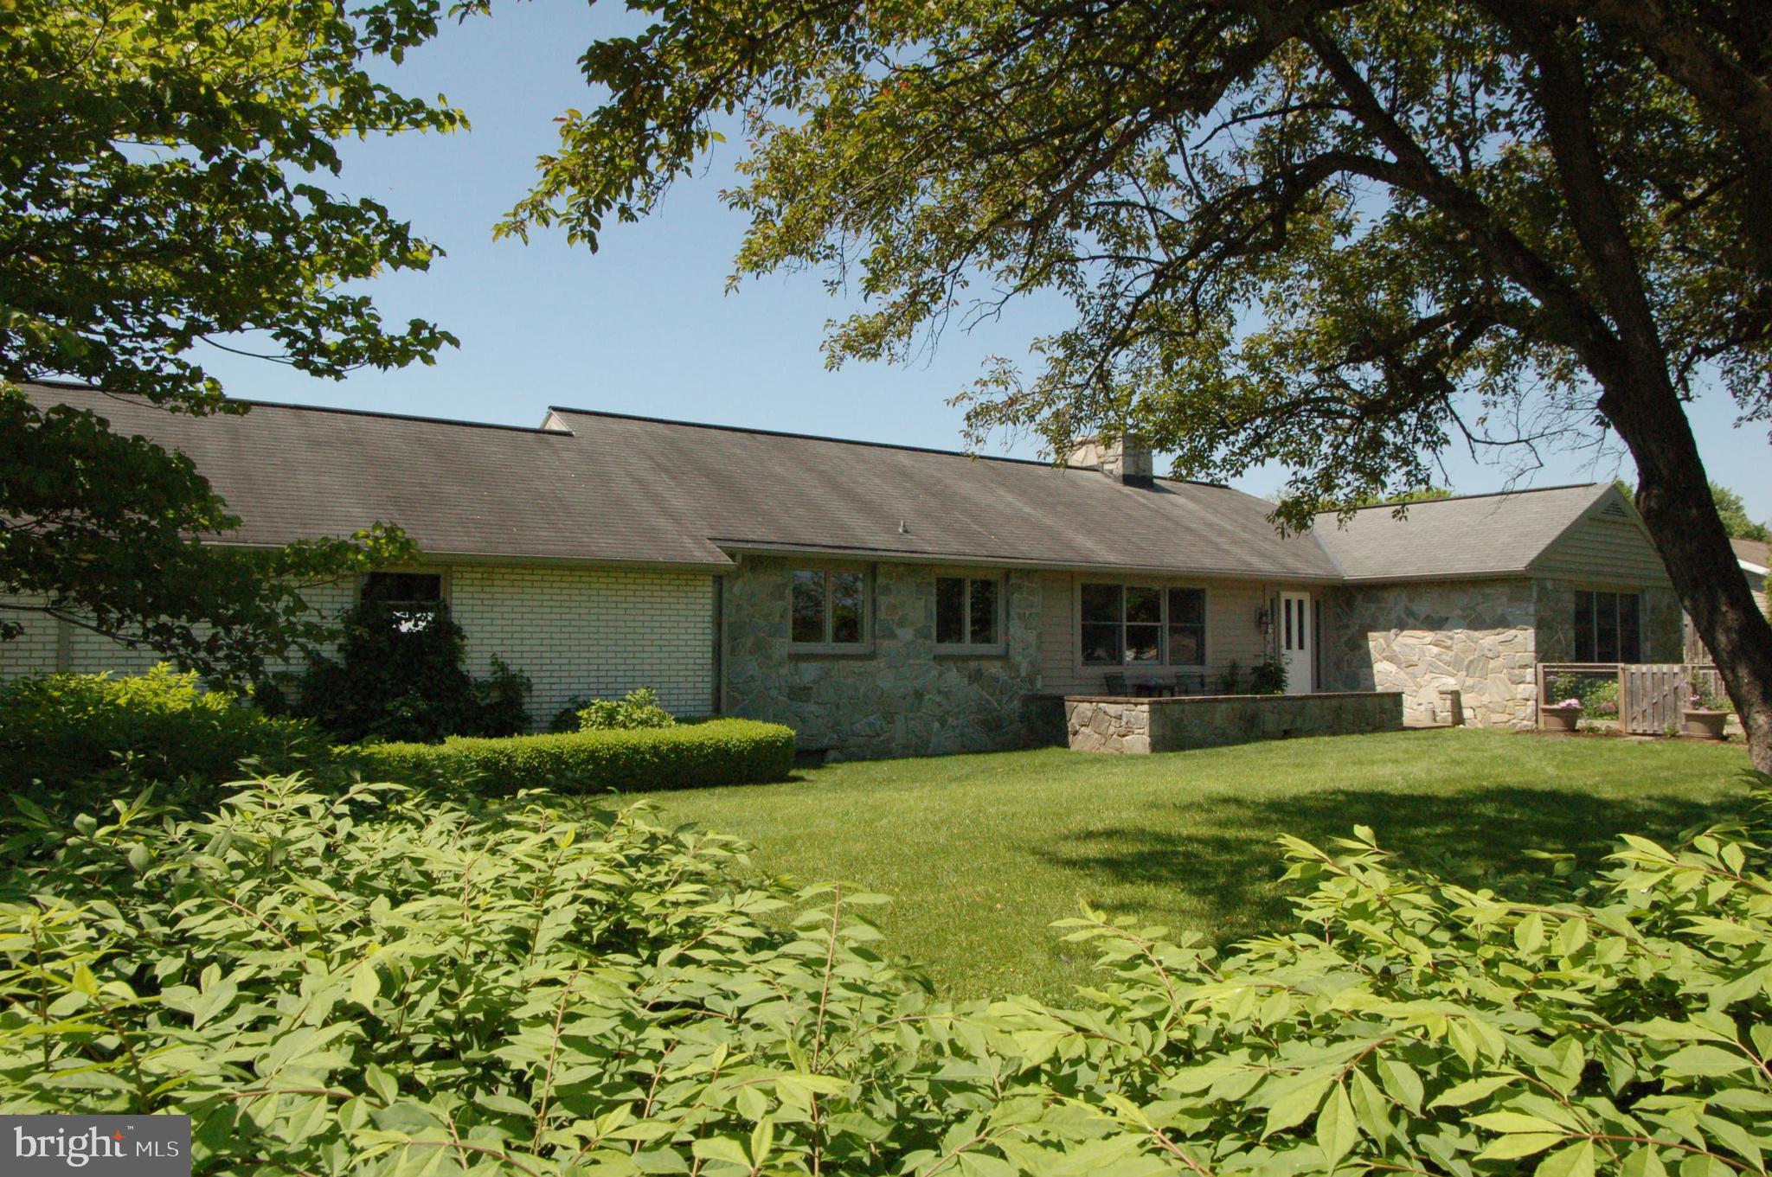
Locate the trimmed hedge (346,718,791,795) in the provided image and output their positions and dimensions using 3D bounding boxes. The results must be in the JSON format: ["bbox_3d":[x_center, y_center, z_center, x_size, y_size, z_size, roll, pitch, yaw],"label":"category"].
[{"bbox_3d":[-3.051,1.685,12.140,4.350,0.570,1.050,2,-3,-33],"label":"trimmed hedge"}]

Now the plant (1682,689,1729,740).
[{"bbox_3d":[10.663,1.645,16.000,0.540,0.650,0.540,-2,-3,34],"label":"plant"}]

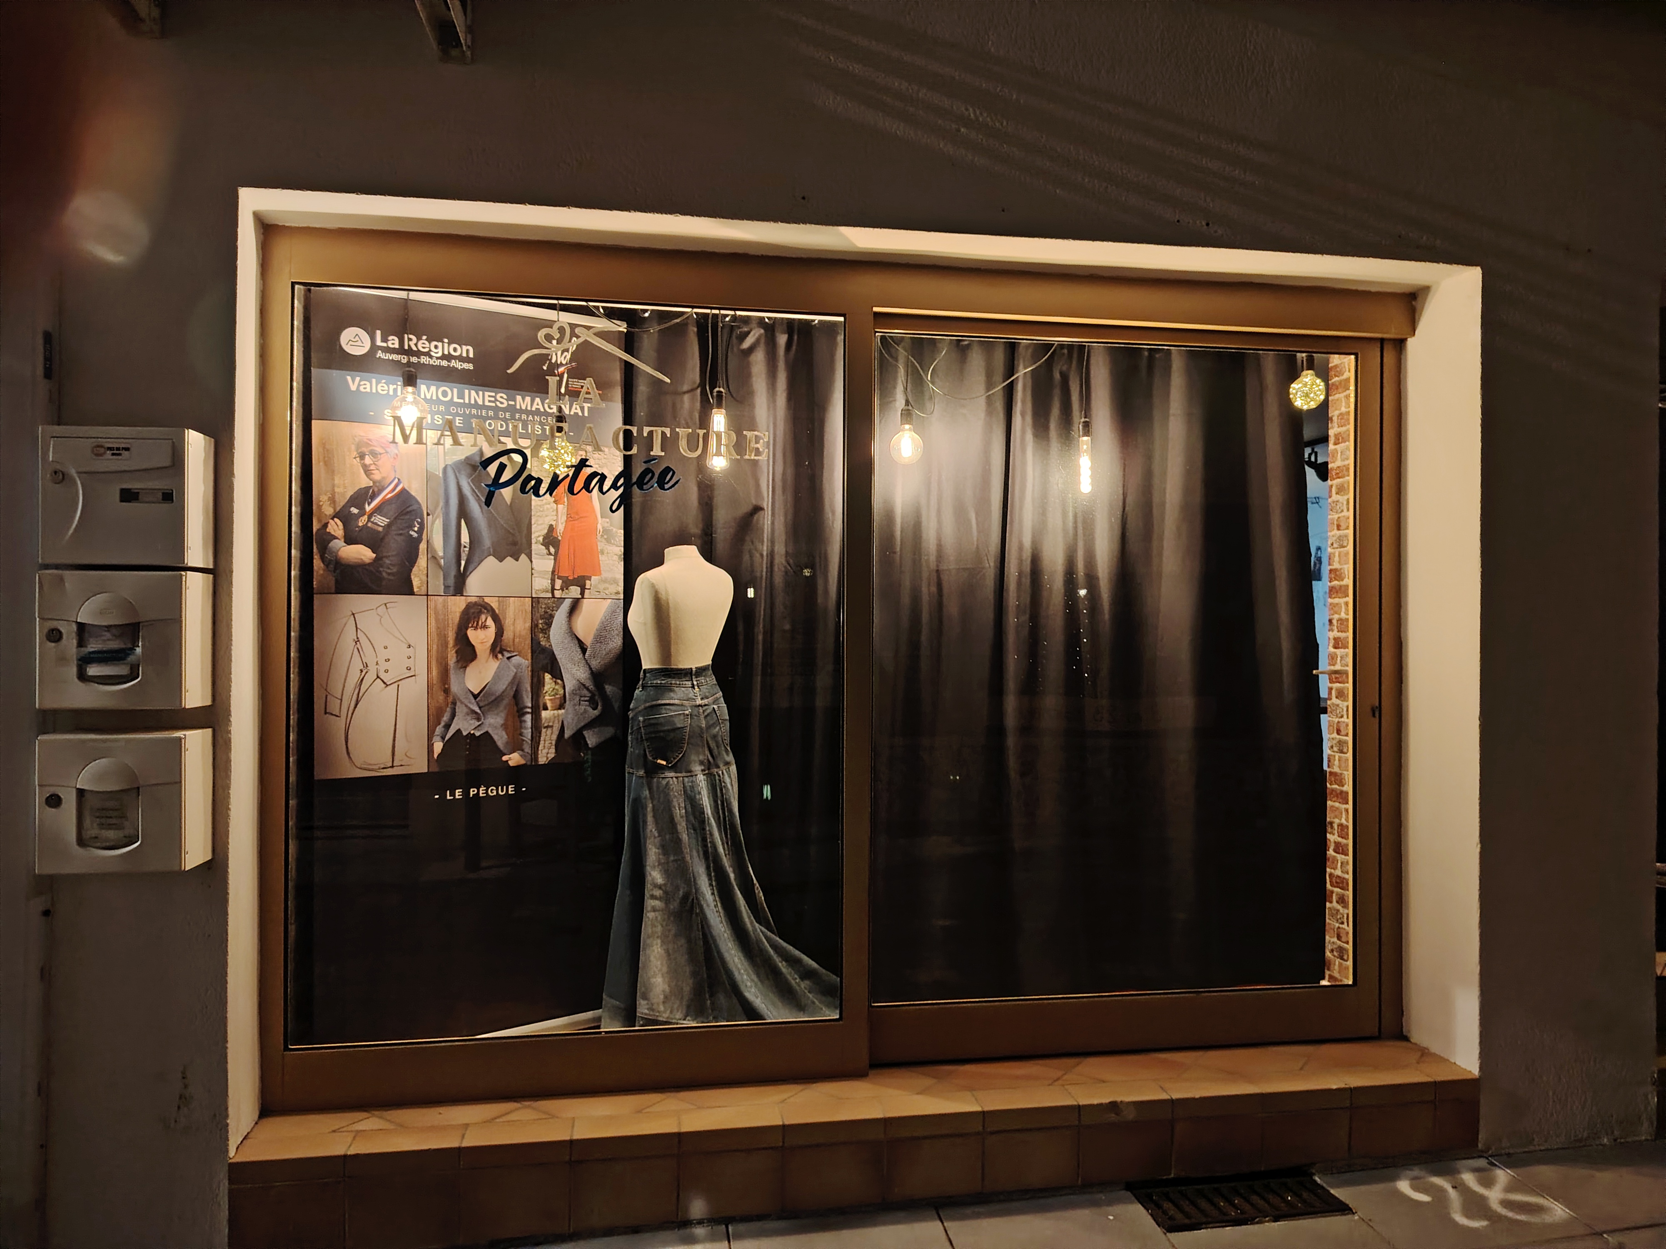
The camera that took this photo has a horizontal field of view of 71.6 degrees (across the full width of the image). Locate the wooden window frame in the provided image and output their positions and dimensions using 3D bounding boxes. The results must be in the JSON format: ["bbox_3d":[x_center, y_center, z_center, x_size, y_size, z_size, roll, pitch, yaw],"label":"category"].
[{"bbox_3d":[0.141,0.125,3.108,3.087,2.147,0.140,0,0,-10],"label":"wooden window frame"}]

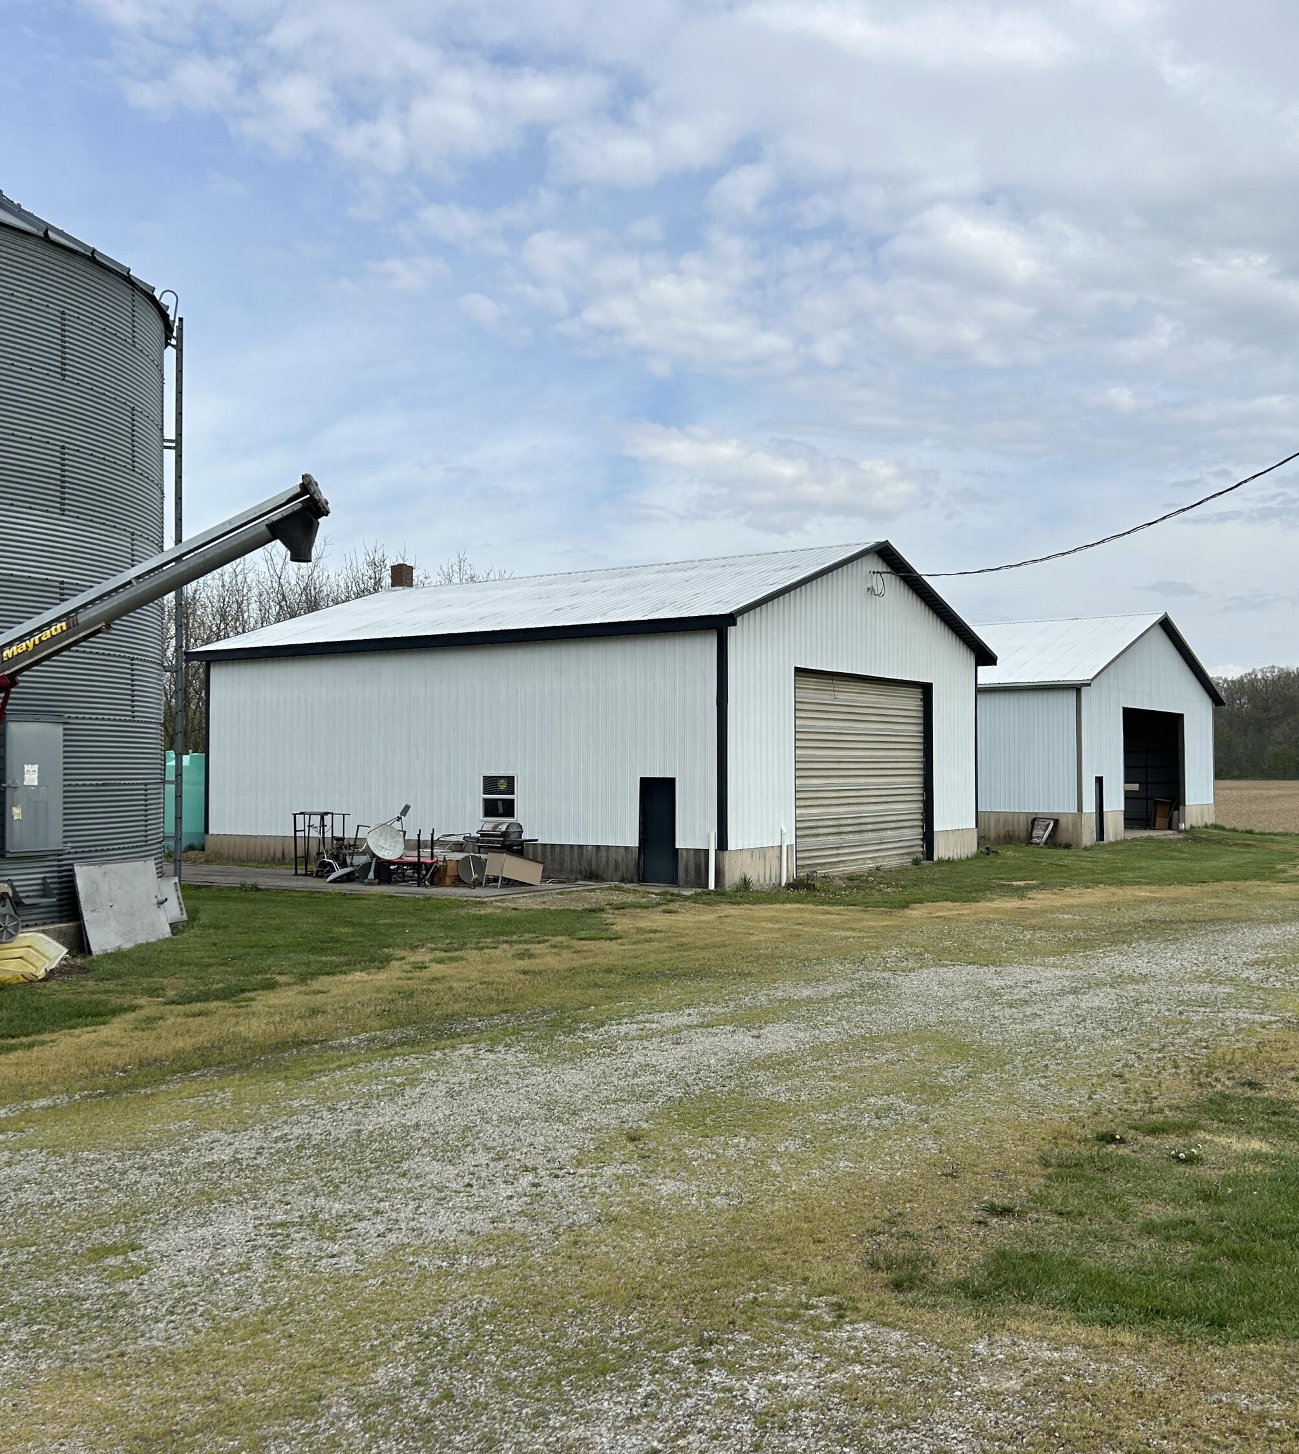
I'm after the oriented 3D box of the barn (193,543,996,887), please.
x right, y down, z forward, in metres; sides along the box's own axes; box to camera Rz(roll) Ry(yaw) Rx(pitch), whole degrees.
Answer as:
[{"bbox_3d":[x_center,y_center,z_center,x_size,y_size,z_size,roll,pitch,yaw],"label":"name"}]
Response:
[{"bbox_3d":[-1.174,-0.334,35.972,15.491,7.174,12.773,-1,-2,35],"label":"barn"}]

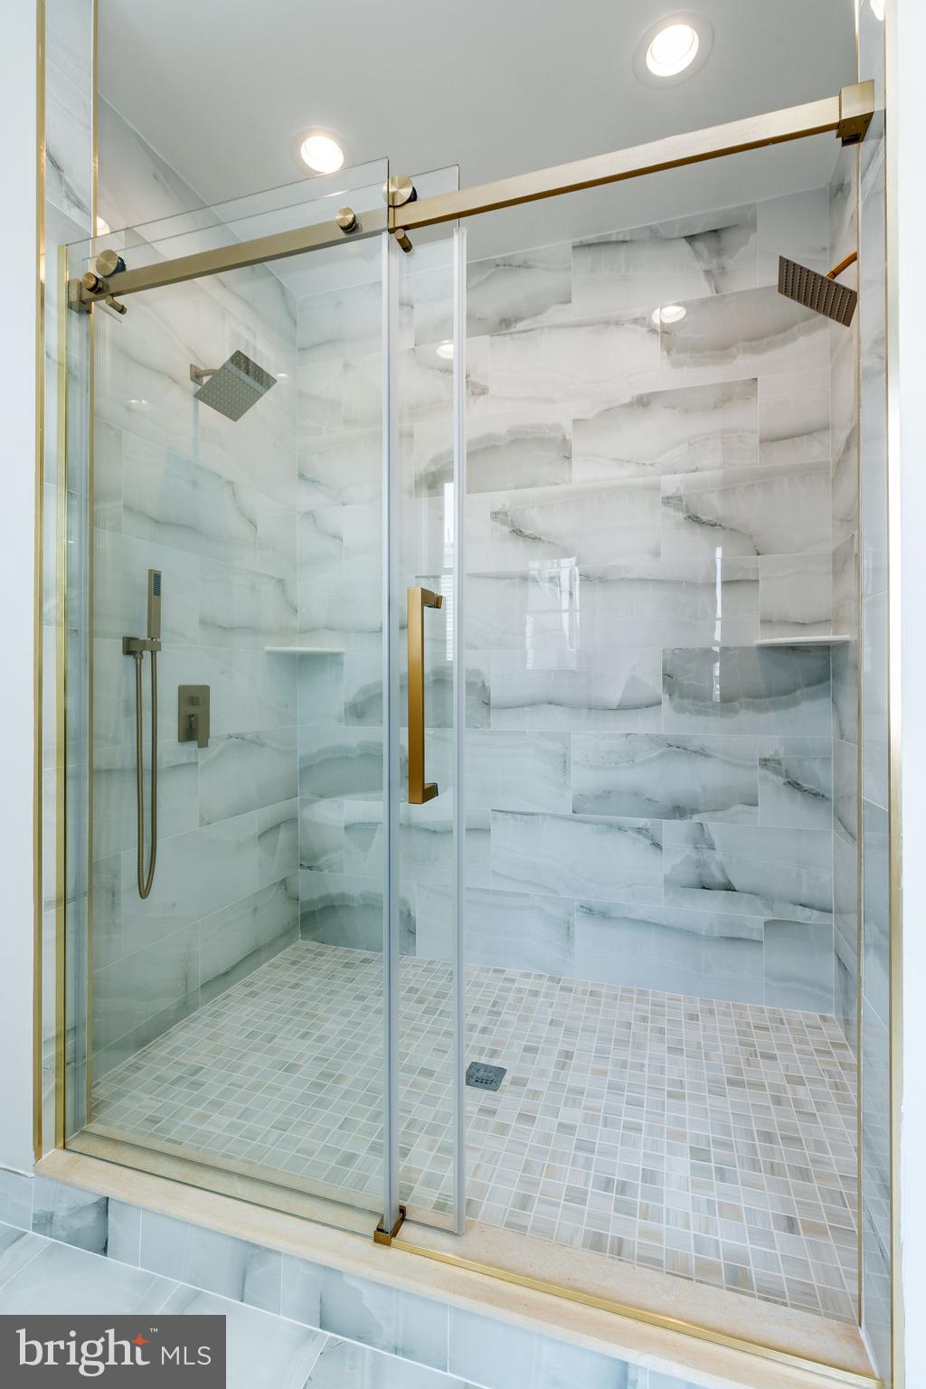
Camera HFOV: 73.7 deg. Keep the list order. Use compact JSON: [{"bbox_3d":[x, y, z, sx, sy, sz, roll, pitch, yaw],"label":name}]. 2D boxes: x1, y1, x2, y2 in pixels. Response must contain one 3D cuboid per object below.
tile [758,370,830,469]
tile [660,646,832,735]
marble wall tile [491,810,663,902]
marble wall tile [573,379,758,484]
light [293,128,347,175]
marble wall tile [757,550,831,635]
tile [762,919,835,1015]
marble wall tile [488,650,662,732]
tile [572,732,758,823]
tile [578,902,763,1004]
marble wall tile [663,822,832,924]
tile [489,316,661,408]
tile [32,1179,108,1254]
[{"bbox_3d":[1.093,-0.913,2.039,0.213,0.298,0.012,0,0,18],"label":"tile"},{"bbox_3d":[0.948,-0.012,2.083,0.520,0.300,0.012,0,0,17],"label":"tile"},{"bbox_3d":[0.401,0.589,2.250,0.616,0.298,0.012,0,0,18],"label":"marble wall tile"},{"bbox_3d":[0.693,-0.908,2.152,0.610,0.300,0.012,0,0,17],"label":"marble wall tile"},{"bbox_3d":[-0.430,-1.637,1.866,0.175,0.030,0.175,0,0,0],"label":"light"},{"bbox_3d":[1.093,-0.312,2.036,0.213,0.298,0.012,0,0,18],"label":"marble wall tile"},{"bbox_3d":[1.108,0.891,2.042,0.203,0.297,0.012,0,0,17],"label":"tile"},{"bbox_3d":[0.402,-0.011,2.250,0.610,0.300,0.012,0,0,17],"label":"marble wall tile"},{"bbox_3d":[0.696,0.288,2.159,0.616,0.298,0.012,0,0,18],"label":"tile"},{"bbox_3d":[0.711,0.885,2.164,0.616,0.300,0.012,0,0,17],"label":"tile"},{"bbox_3d":[0.945,0.589,2.078,0.522,0.298,0.012,0,0,18],"label":"marble wall tile"},{"bbox_3d":[0.397,-1.207,2.240,0.610,0.300,0.012,0,0,17],"label":"tile"},{"bbox_3d":[-0.772,1.023,1.219,0.194,0.115,0.012,0,0,17],"label":"tile"}]

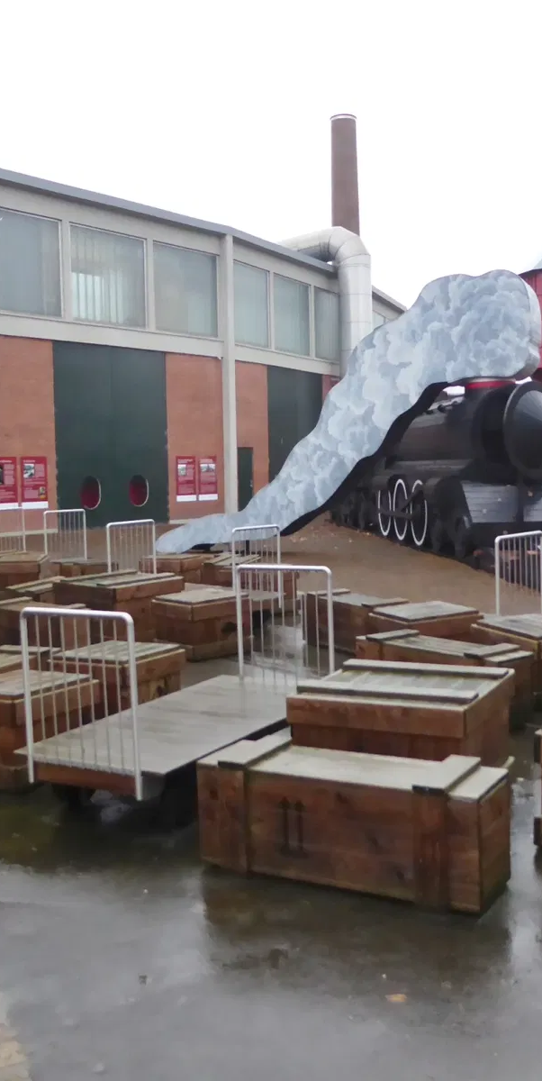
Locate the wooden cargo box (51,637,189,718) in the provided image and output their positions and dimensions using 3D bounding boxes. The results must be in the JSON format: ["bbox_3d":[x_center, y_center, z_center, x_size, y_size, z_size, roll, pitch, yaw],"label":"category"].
[{"bbox_3d":[-0.934,0.923,6.411,0.573,0.493,0.629,1,4,29],"label":"wooden cargo box"}]

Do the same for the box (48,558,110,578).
[{"bbox_3d":[-2.658,0.492,14.380,0.392,0.431,1.167,-4,5,-38],"label":"box"}]

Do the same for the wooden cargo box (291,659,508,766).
[{"bbox_3d":[0.626,0.948,4.925,0.839,0.608,0.847,1,4,24],"label":"wooden cargo box"}]

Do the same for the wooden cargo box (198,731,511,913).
[{"bbox_3d":[0.306,1.072,4.067,1.167,0.431,0.391,1,4,29],"label":"wooden cargo box"}]

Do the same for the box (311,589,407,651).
[{"bbox_3d":[0.758,0.725,9.111,0.364,0.461,1.198,-3,4,-29],"label":"box"}]

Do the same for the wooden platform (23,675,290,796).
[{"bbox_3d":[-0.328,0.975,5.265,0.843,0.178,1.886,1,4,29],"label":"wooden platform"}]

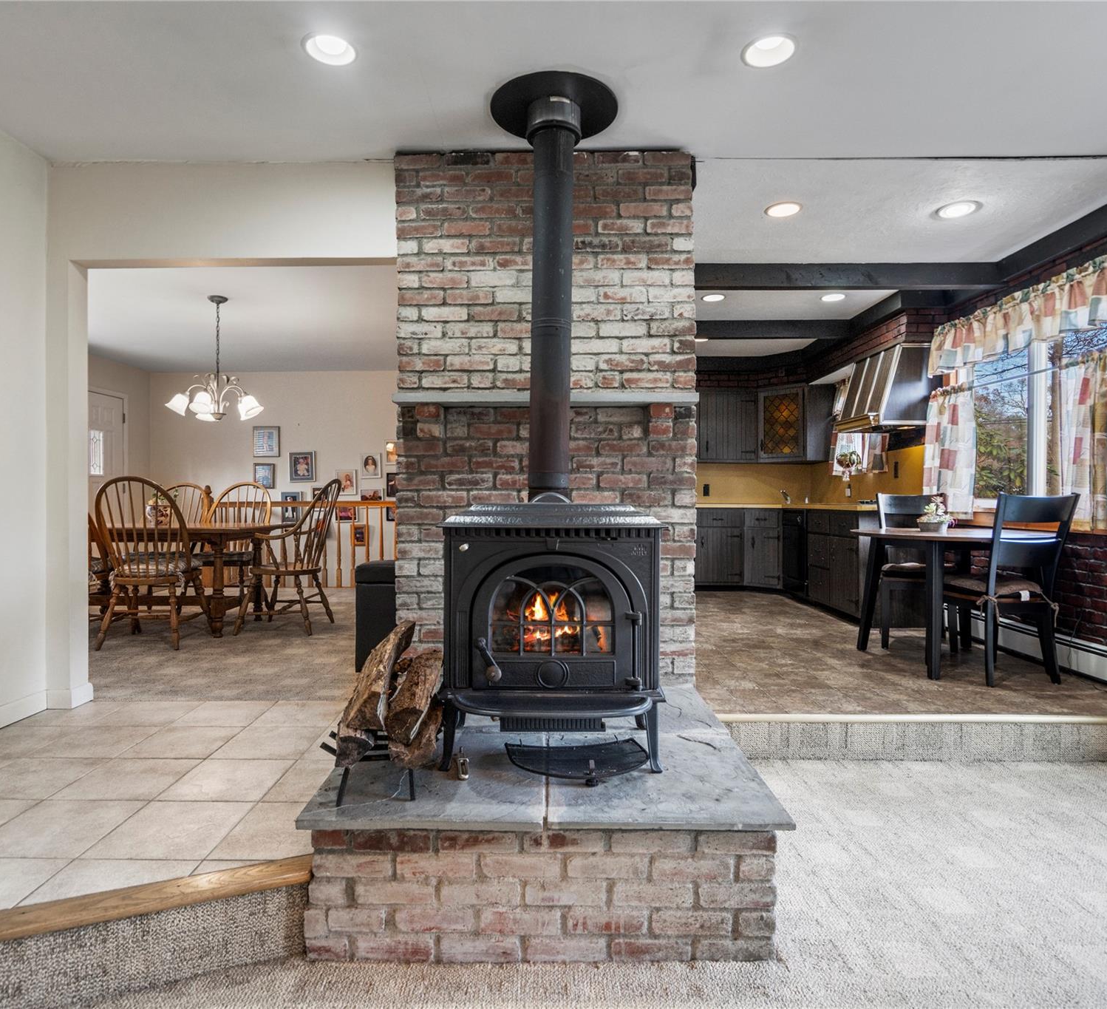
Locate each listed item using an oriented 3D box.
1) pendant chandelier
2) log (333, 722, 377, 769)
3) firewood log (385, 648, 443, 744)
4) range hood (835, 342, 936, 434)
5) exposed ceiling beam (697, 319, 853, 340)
[{"bbox_3d":[-2.440,-1.060,4.900,0.700,0.910,0.700,0,1,0],"label":"pendant chandelier"},{"bbox_3d":[-0.513,0.628,1.930,0.100,0.095,0.380,0,5,1],"label":"log"},{"bbox_3d":[-0.408,0.563,2.031,0.125,0.115,0.436,0,10,-1],"label":"firewood log"},{"bbox_3d":[2.555,-0.879,5.168,0.510,0.600,0.720,0,1,1],"label":"range hood"},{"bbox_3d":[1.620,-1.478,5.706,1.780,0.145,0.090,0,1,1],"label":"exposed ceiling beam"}]

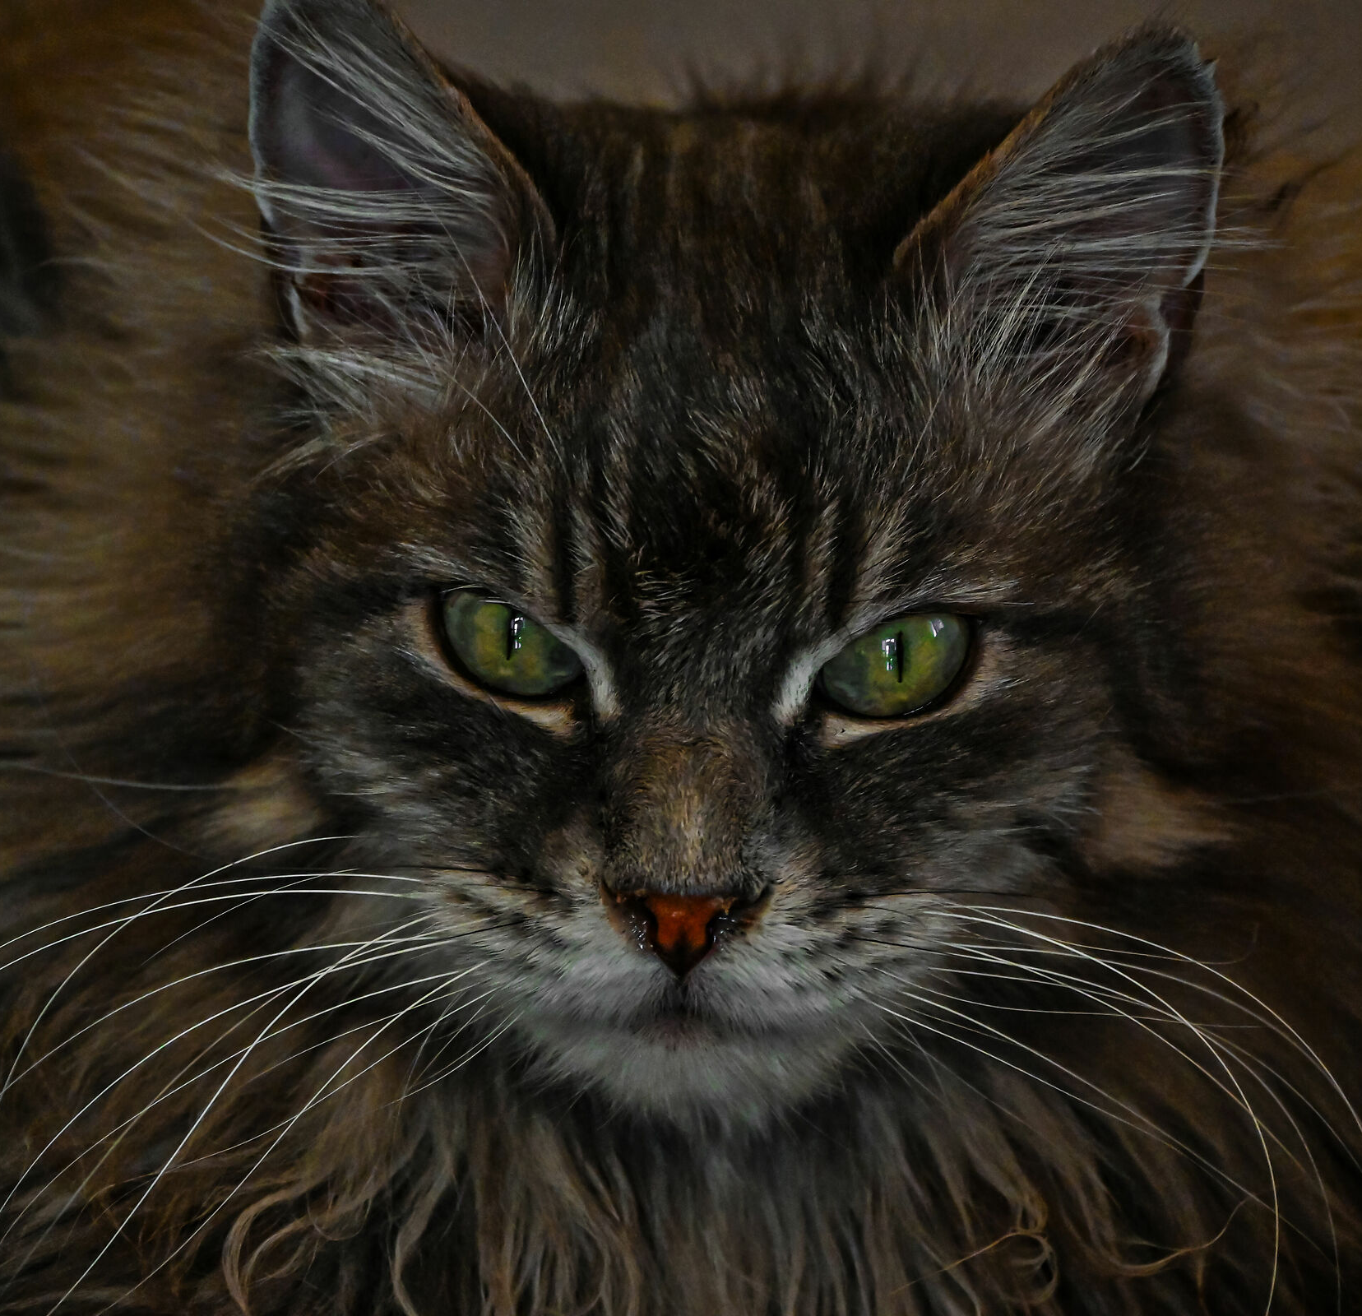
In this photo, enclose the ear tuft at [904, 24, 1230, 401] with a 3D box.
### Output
[{"bbox_3d":[0.043,-0.050,2.335,0.036,0.042,0.024,7,3,-18],"label":"ear tuft"}]

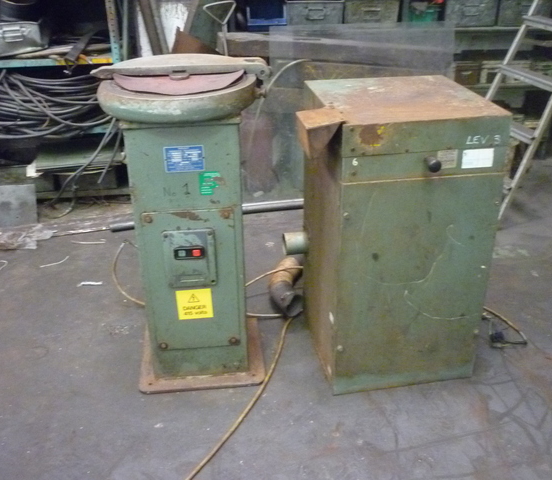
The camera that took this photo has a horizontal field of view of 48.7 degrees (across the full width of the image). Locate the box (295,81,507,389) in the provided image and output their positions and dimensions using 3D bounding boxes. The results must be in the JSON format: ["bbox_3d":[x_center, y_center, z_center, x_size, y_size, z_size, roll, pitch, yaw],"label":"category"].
[{"bbox_3d":[0.365,-0.026,2.043,0.497,0.906,0.499,-5,27,-7],"label":"box"}]

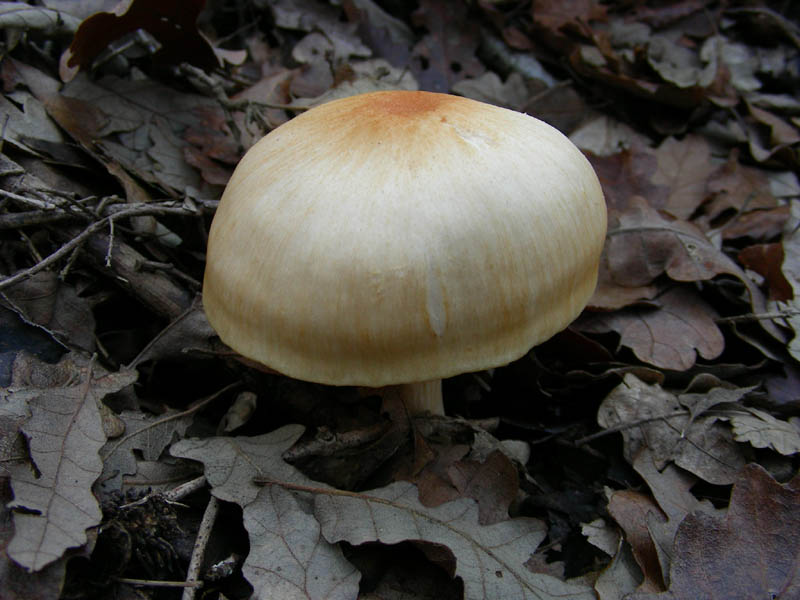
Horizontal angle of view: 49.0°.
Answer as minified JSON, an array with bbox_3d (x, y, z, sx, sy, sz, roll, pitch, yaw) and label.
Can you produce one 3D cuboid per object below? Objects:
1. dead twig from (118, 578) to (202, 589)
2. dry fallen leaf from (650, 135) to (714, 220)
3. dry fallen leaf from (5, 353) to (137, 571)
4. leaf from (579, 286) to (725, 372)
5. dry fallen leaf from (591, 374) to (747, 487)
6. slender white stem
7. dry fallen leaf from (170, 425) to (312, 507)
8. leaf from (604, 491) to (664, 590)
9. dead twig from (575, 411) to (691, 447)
[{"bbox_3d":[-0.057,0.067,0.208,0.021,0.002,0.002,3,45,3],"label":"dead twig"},{"bbox_3d":[0.105,-0.046,0.325,0.024,0.007,0.042,12,51,10],"label":"dry fallen leaf"},{"bbox_3d":[-0.081,0.039,0.222,0.030,0.011,0.060,1,50,1],"label":"dry fallen leaf"},{"bbox_3d":[0.074,0.008,0.262,0.044,0.010,0.031,8,46,8],"label":"leaf"},{"bbox_3d":[0.072,0.034,0.236,0.039,0.013,0.031,8,49,9],"label":"dry fallen leaf"},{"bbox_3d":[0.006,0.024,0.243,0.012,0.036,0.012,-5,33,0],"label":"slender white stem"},{"bbox_3d":[-0.041,0.043,0.229,0.037,0.008,0.022,-5,45,-5],"label":"dry fallen leaf"},{"bbox_3d":[0.057,0.058,0.215,0.013,0.009,0.029,-10,47,3],"label":"leaf"},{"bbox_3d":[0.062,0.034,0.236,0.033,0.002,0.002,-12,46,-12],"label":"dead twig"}]

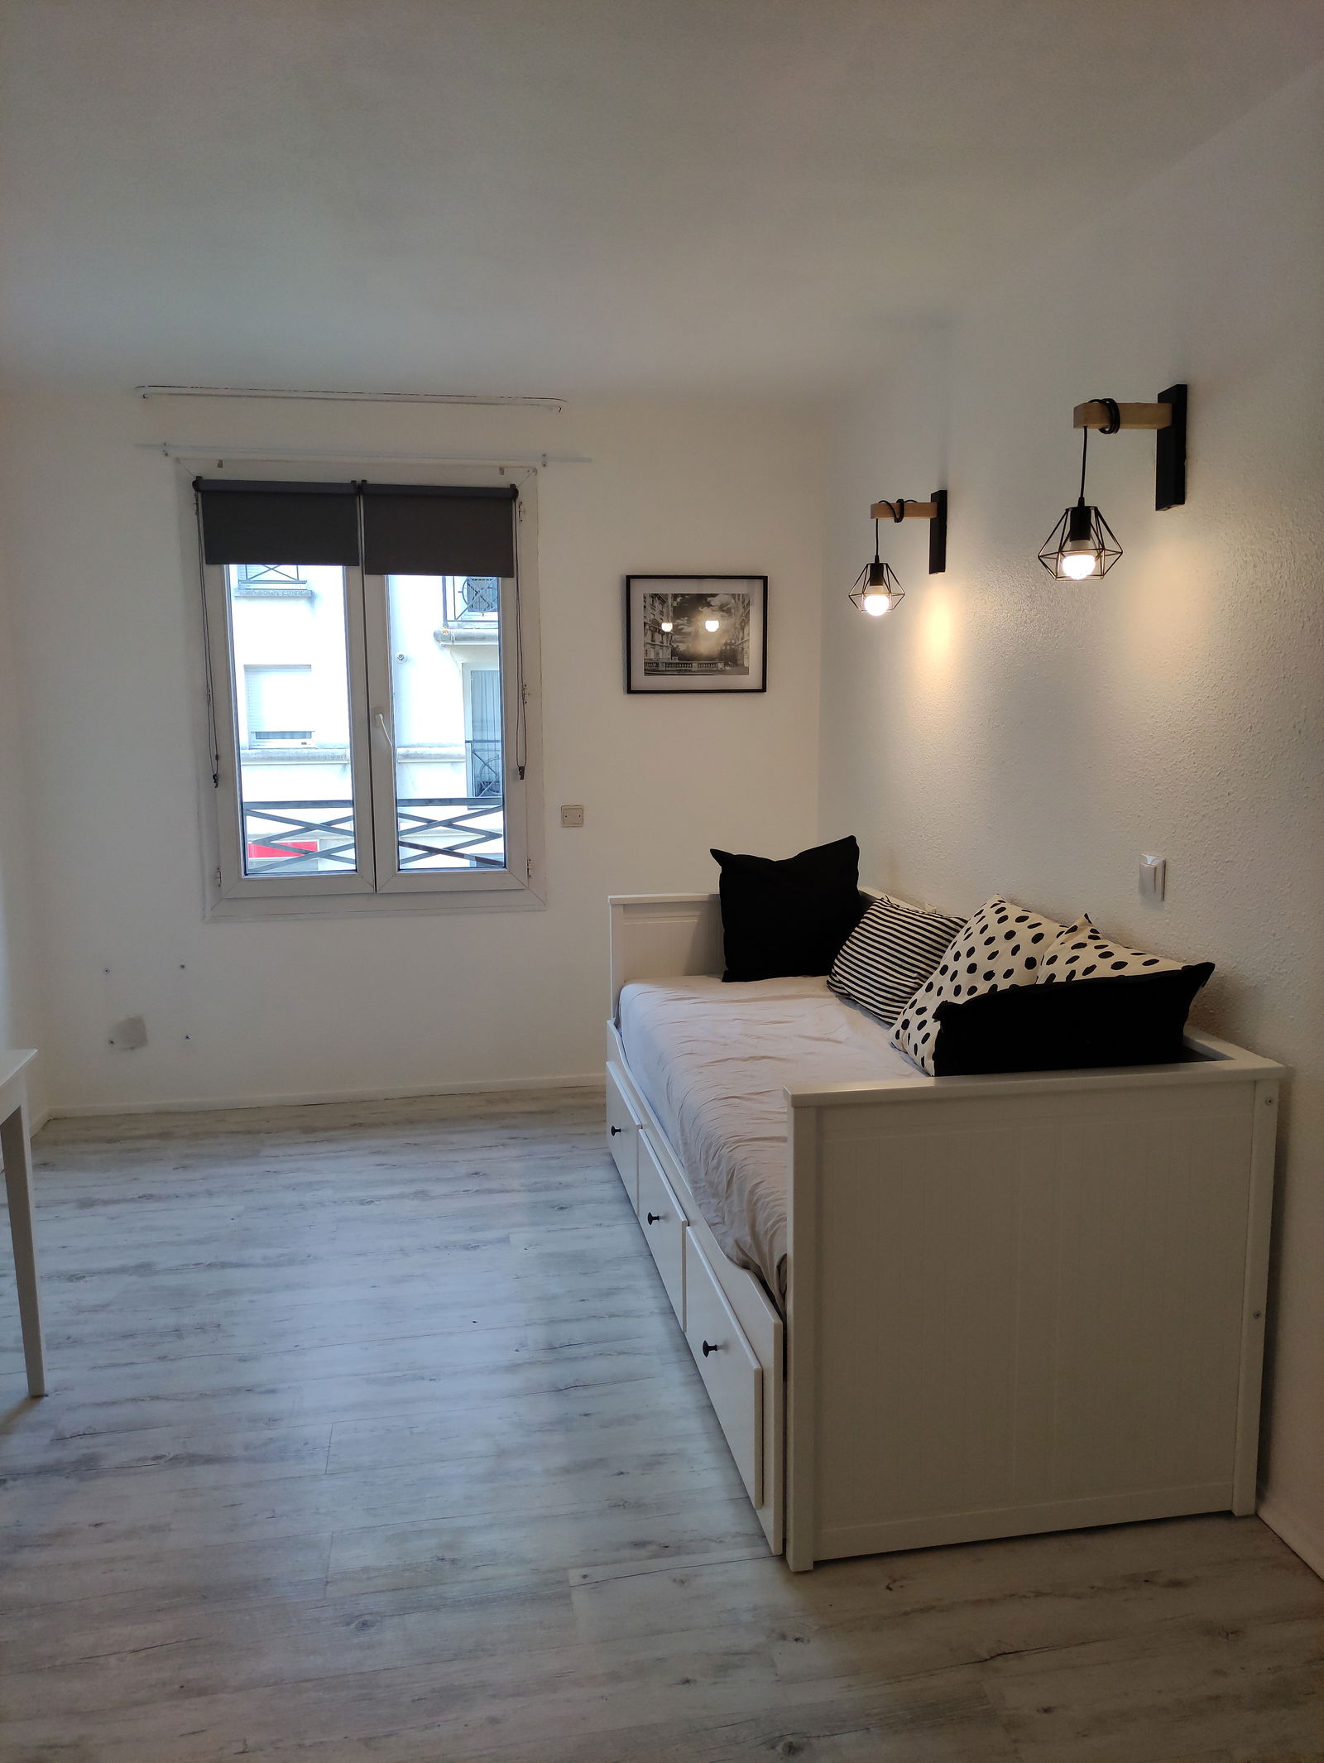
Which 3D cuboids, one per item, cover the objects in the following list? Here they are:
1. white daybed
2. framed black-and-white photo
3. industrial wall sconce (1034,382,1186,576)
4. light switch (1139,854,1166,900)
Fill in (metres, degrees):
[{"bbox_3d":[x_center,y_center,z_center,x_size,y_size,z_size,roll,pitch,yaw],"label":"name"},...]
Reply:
[{"bbox_3d":[0.431,0.587,3.151,0.901,0.821,2.090,-2,8,-10],"label":"white daybed"},{"bbox_3d":[0.133,-0.887,4.603,0.518,0.412,0.029,-2,8,-10],"label":"framed black-and-white photo"},{"bbox_3d":[0.850,-0.757,2.429,0.273,0.358,0.172,-2,8,-10],"label":"industrial wall sconce"},{"bbox_3d":[0.978,-0.007,2.553,0.024,0.084,0.076,-2,8,-10],"label":"light switch"}]

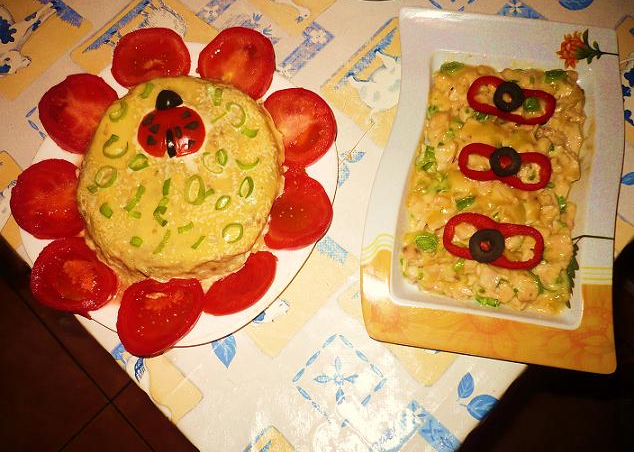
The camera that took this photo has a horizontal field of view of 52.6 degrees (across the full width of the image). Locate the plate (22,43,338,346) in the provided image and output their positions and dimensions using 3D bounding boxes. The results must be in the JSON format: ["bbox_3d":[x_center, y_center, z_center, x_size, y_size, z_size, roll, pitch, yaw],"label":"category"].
[{"bbox_3d":[-0.109,-0.030,0.512,0.250,0.026,0.250,-1,73,4],"label":"plate"}]

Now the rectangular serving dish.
[{"bbox_3d":[0.135,-0.035,0.491,0.183,0.030,0.272,6,73,6],"label":"rectangular serving dish"}]

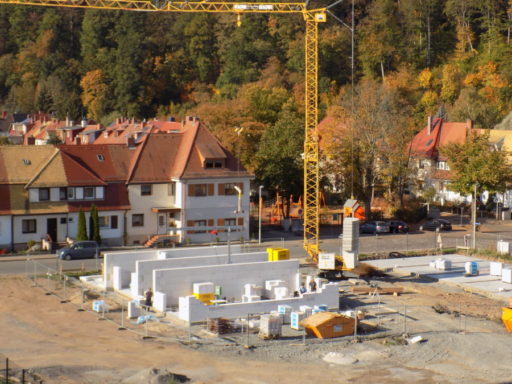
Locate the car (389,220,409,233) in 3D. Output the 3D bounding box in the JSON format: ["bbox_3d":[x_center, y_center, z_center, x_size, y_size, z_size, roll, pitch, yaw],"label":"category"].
[{"bbox_3d":[16.209,3.832,121.441,1.730,1.450,4.200,-3,6,-27],"label":"car"}]

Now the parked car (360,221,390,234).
[{"bbox_3d":[13.893,3.879,120.791,1.760,1.470,4.400,-2,6,-25],"label":"parked car"}]

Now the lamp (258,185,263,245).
[{"bbox_3d":[0.472,2.390,106.284,0.300,6.100,0.700,-2,6,-22],"label":"lamp"}]

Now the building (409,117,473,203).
[{"bbox_3d":[27.516,-4.834,154.000,10.200,12.000,9.300,3,6,25],"label":"building"}]

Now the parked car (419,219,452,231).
[{"bbox_3d":[21.201,3.790,122.071,1.760,1.440,4.350,-4,7,-35],"label":"parked car"}]

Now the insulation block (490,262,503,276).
[{"bbox_3d":[20.657,6.567,88.798,1.000,1.100,0.950,2,6,20],"label":"insulation block"}]

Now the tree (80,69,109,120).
[{"bbox_3d":[-41.334,-24.186,265.000,7.300,15.000,7.300,0,6,0],"label":"tree"}]

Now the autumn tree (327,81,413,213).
[{"bbox_3d":[14.251,-5.587,130.000,10.900,17.000,10.300,0,6,0],"label":"autumn tree"}]

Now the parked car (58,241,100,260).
[{"bbox_3d":[-17.018,5.491,98.929,3.950,1.590,1.700,-2,6,-20],"label":"parked car"}]

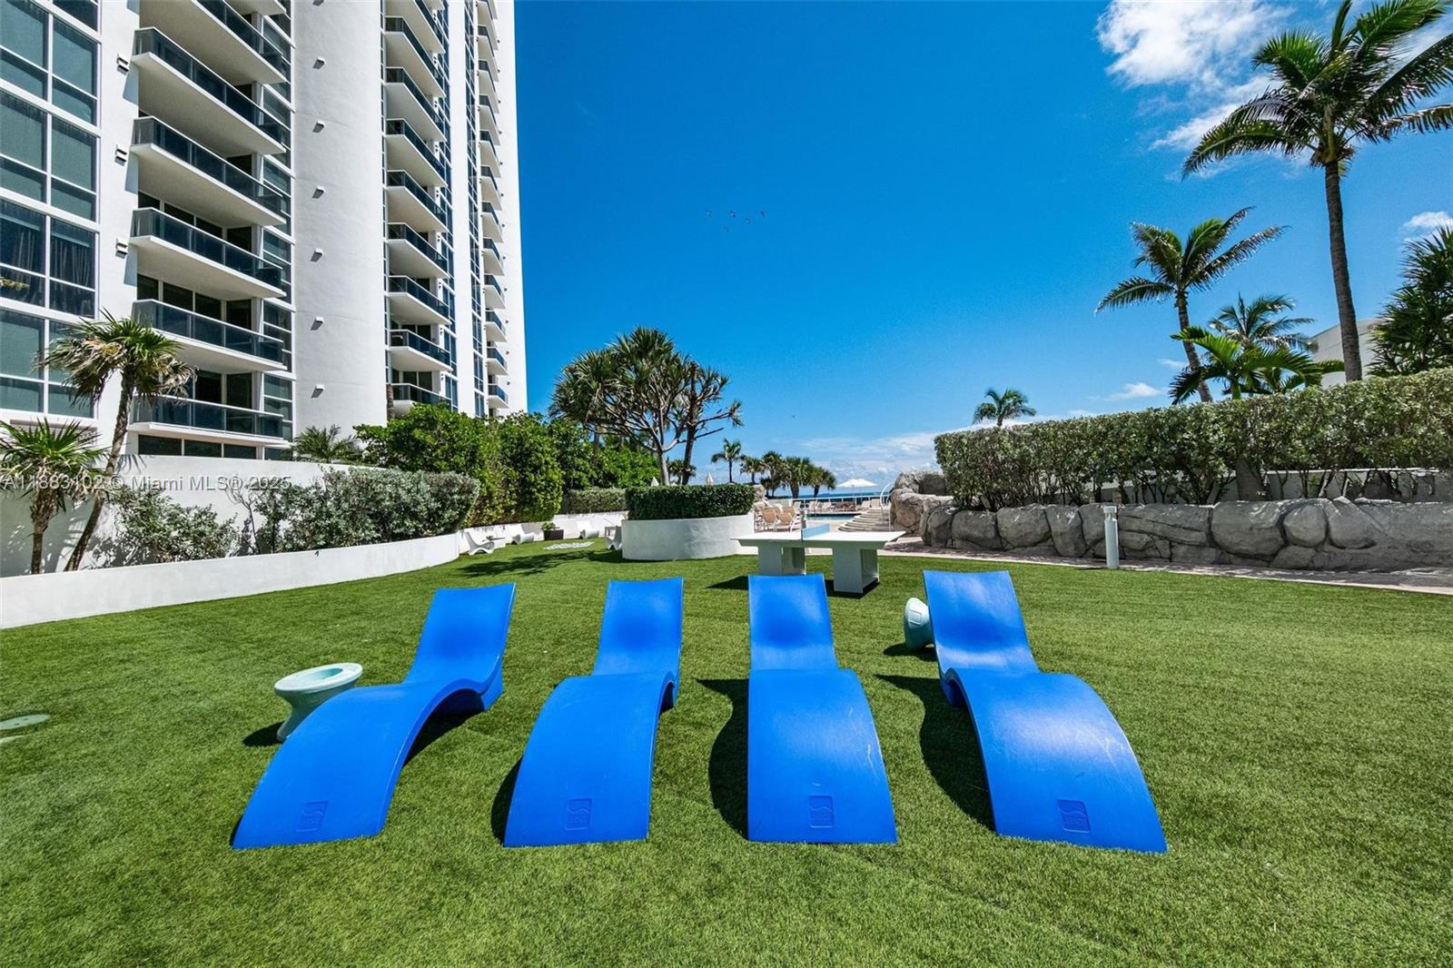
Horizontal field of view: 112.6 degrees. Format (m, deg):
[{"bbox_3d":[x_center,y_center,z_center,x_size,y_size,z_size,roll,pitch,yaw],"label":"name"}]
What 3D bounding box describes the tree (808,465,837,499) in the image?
[{"bbox_3d":[9.766,0.685,49.000,2.872,5.276,2.872,-3,-2,11],"label":"tree"}]

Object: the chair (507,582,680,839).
[{"bbox_3d":[-0.692,1.226,3.208,0.631,0.821,2.062,-2,-2,0],"label":"chair"}]

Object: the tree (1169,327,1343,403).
[{"bbox_3d":[10.581,-1.354,9.800,2.600,3.630,2.700,-1,-2,-43],"label":"tree"}]

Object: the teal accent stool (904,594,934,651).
[{"bbox_3d":[1.964,1.364,4.632,0.430,0.470,0.470,-3,-2,28],"label":"teal accent stool"}]

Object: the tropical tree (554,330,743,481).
[{"bbox_3d":[-2.363,-1.706,14.400,5.600,5.906,4.900,-2,-2,-9],"label":"tropical tree"}]

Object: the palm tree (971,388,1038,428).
[{"bbox_3d":[20.105,-2.663,35.000,4.700,8.700,4.700,-3,-2,30],"label":"palm tree"}]

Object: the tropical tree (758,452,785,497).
[{"bbox_3d":[3.939,-0.034,42.000,2.500,5.700,2.500,-2,-2,5],"label":"tropical tree"}]

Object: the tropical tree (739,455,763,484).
[{"bbox_3d":[2.321,0.112,45.000,2.400,5.700,2.400,-2,-2,3],"label":"tropical tree"}]

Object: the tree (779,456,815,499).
[{"bbox_3d":[6.887,0.313,47.000,3.526,6.135,3.526,-3,-2,8],"label":"tree"}]

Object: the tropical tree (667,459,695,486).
[{"bbox_3d":[-4.353,0.614,47.000,2.645,6.076,2.645,-2,-2,-5],"label":"tropical tree"}]

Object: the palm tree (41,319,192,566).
[{"bbox_3d":[-10.712,-0.728,8.500,1.650,4.400,1.650,-3,-2,38],"label":"palm tree"}]

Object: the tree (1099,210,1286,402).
[{"bbox_3d":[15.207,-3.907,15.800,4.700,10.115,4.700,-4,-2,44],"label":"tree"}]

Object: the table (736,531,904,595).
[{"bbox_3d":[1.557,1.293,8.225,2.680,0.785,1.420,-3,-2,29],"label":"table"}]

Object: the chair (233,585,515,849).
[{"bbox_3d":[-2.073,1.284,3.202,0.650,0.870,1.830,-2,-2,-5],"label":"chair"}]

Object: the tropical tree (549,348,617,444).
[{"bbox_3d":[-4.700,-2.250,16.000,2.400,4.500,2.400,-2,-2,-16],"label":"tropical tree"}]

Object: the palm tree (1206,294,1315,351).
[{"bbox_3d":[27.608,-4.285,25.000,4.300,11.006,4.300,-1,-2,-42],"label":"palm tree"}]

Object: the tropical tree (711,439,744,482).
[{"bbox_3d":[0.134,-0.685,57.000,4.100,9.321,4.100,-2,-2,0],"label":"tropical tree"}]

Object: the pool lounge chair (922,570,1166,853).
[{"bbox_3d":[1.761,1.125,3.056,0.631,0.821,2.062,-3,-2,16],"label":"pool lounge chair"}]

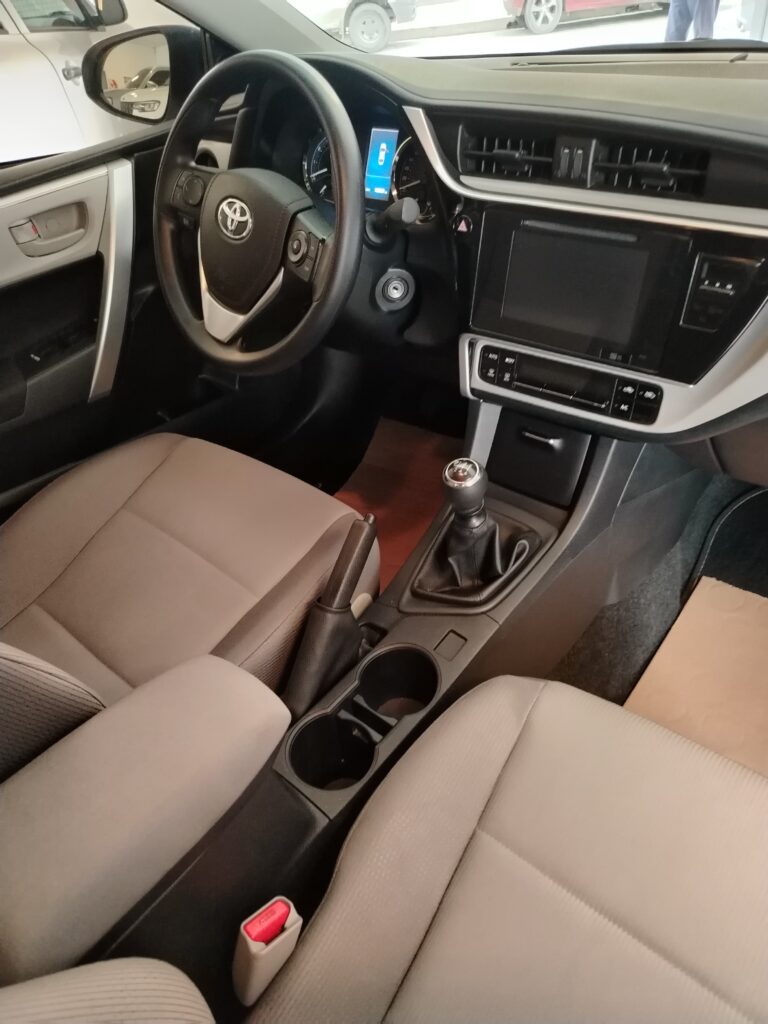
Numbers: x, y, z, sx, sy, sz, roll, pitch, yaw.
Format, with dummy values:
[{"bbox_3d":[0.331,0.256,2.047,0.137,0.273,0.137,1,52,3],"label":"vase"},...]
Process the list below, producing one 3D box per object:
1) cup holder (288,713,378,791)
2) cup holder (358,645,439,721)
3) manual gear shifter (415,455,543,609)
[{"bbox_3d":[-0.043,0.254,0.683,0.082,0.085,0.082,-5,40,4],"label":"cup holder"},{"bbox_3d":[0.019,0.197,0.731,0.082,0.072,0.082,-5,40,4],"label":"cup holder"},{"bbox_3d":[0.091,0.003,0.769,0.100,0.140,0.155,25,49,33],"label":"manual gear shifter"}]

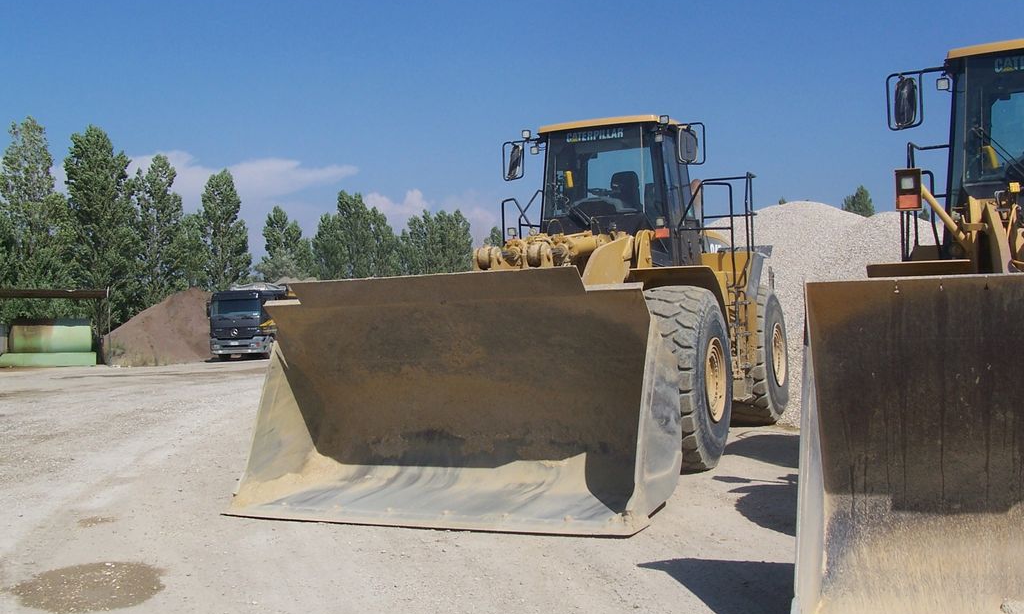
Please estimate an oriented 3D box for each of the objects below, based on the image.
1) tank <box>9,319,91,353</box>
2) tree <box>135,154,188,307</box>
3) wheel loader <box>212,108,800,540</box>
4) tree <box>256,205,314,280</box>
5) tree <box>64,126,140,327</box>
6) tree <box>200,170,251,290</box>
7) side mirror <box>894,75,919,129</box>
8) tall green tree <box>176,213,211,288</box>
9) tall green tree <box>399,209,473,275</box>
[{"bbox_3d":[-21.617,1.382,48.500,3.750,1.600,1.600,-2,0,-24],"label":"tank"},{"bbox_3d":[-21.421,-3.391,63.976,3.900,12.203,3.900,-2,0,-19],"label":"tree"},{"bbox_3d":[1.070,-0.281,11.745,3.416,3.712,9.306,-3,0,23],"label":"wheel loader"},{"bbox_3d":[-19.024,-2.960,87.977,5.200,11.342,5.200,-2,0,-12],"label":"tree"},{"bbox_3d":[-21.453,-3.485,54.975,4.600,12.322,4.600,-2,0,-21],"label":"tree"},{"bbox_3d":[-19.404,-3.388,70.976,4.000,12.091,4.000,-2,0,-15],"label":"tree"},{"bbox_3d":[3.220,-1.665,8.450,0.090,0.440,0.220,-2,0,-42],"label":"side mirror"},{"bbox_3d":[-20.741,-1.722,67.982,3.000,8.845,3.000,-2,0,-17],"label":"tall green tree"},{"bbox_3d":[-7.011,-3.482,97.977,6.900,11.503,6.900,-2,0,-4],"label":"tall green tree"}]

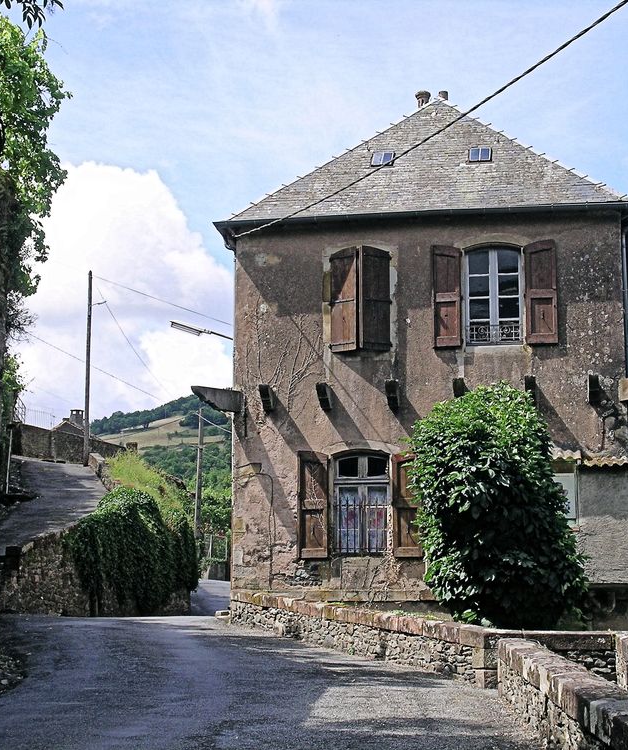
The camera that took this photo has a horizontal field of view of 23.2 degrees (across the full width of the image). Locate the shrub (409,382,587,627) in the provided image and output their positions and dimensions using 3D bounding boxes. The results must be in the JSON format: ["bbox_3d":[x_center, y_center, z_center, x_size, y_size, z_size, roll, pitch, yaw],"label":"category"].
[{"bbox_3d":[2.869,2.047,23.927,2.780,3.820,2.300,-2,-10,10],"label":"shrub"}]

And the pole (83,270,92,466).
[{"bbox_3d":[-8.640,-0.292,58.671,0.220,7.640,0.220,0,-10,0],"label":"pole"}]

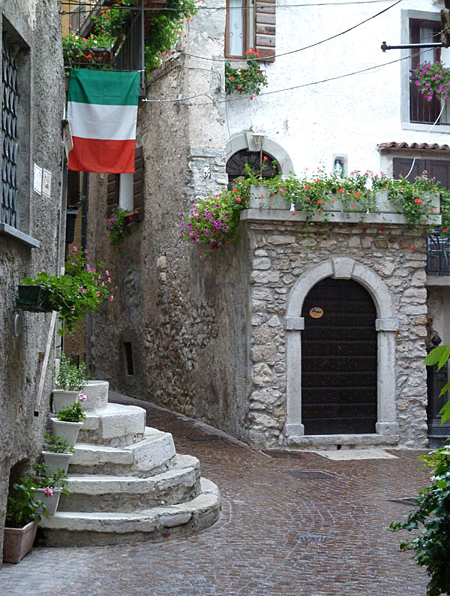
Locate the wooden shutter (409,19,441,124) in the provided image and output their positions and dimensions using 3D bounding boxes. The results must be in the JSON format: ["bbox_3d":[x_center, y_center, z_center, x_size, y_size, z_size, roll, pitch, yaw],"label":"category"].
[{"bbox_3d":[3.645,-4.138,22.800,0.660,1.940,0.070,0,-1,-23],"label":"wooden shutter"}]

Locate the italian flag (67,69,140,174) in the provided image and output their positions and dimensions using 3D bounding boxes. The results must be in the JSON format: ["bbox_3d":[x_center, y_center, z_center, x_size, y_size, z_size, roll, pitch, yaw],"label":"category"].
[{"bbox_3d":[-1.655,-2.404,17.000,0.970,1.400,0.060,0,-1,-8],"label":"italian flag"}]

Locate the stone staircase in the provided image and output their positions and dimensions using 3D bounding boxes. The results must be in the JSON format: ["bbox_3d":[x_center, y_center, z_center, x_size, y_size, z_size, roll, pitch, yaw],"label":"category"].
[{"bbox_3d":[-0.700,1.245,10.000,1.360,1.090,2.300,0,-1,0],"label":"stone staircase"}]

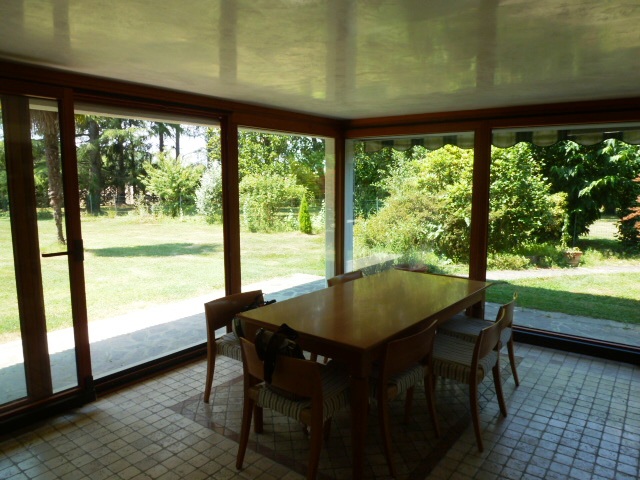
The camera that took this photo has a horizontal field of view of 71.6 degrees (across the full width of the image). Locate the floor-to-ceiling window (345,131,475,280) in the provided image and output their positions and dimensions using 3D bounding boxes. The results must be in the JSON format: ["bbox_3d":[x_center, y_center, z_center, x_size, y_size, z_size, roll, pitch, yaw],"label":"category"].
[{"bbox_3d":[0.999,-0.231,5.276,1.664,2.032,0.096,6,10,39],"label":"floor-to-ceiling window"}]

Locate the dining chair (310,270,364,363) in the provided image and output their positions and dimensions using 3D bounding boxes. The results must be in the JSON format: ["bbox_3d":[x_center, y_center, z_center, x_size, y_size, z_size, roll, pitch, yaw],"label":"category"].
[{"bbox_3d":[0.420,0.720,3.945,0.528,0.760,0.544,6,9,38],"label":"dining chair"}]

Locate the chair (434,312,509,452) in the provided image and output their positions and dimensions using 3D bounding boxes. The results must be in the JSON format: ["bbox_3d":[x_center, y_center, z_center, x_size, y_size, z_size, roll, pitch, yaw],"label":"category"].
[{"bbox_3d":[0.922,0.848,2.970,0.528,0.760,0.544,6,9,36],"label":"chair"}]

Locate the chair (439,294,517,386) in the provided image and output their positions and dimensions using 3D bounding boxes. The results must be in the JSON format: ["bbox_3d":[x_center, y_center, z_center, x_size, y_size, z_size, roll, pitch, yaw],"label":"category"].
[{"bbox_3d":[1.195,0.788,3.439,0.528,0.760,0.544,6,9,36],"label":"chair"}]

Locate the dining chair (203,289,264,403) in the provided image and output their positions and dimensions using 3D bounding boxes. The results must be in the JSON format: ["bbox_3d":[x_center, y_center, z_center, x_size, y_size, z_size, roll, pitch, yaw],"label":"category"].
[{"bbox_3d":[-0.465,0.813,3.198,0.528,0.760,0.544,6,10,39],"label":"dining chair"}]

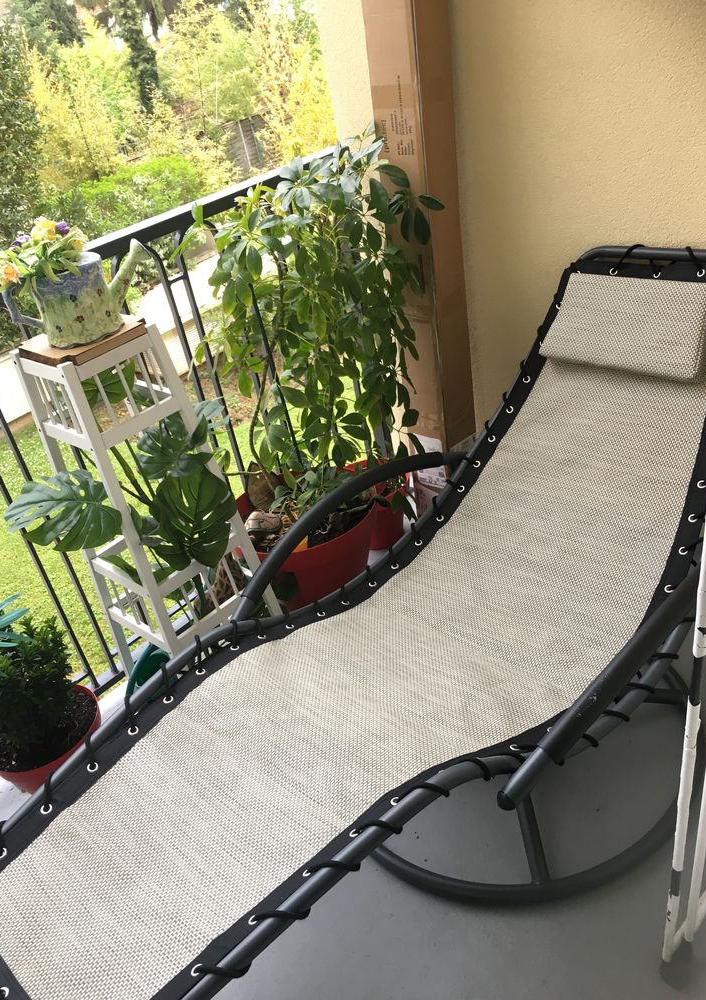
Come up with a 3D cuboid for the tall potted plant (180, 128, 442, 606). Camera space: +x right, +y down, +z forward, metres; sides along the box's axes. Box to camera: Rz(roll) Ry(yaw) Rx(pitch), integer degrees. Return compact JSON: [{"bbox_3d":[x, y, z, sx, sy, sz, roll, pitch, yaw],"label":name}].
[{"bbox_3d":[-0.073,-0.252,2.074,0.527,1.088,0.697,18,43,39],"label":"tall potted plant"}]

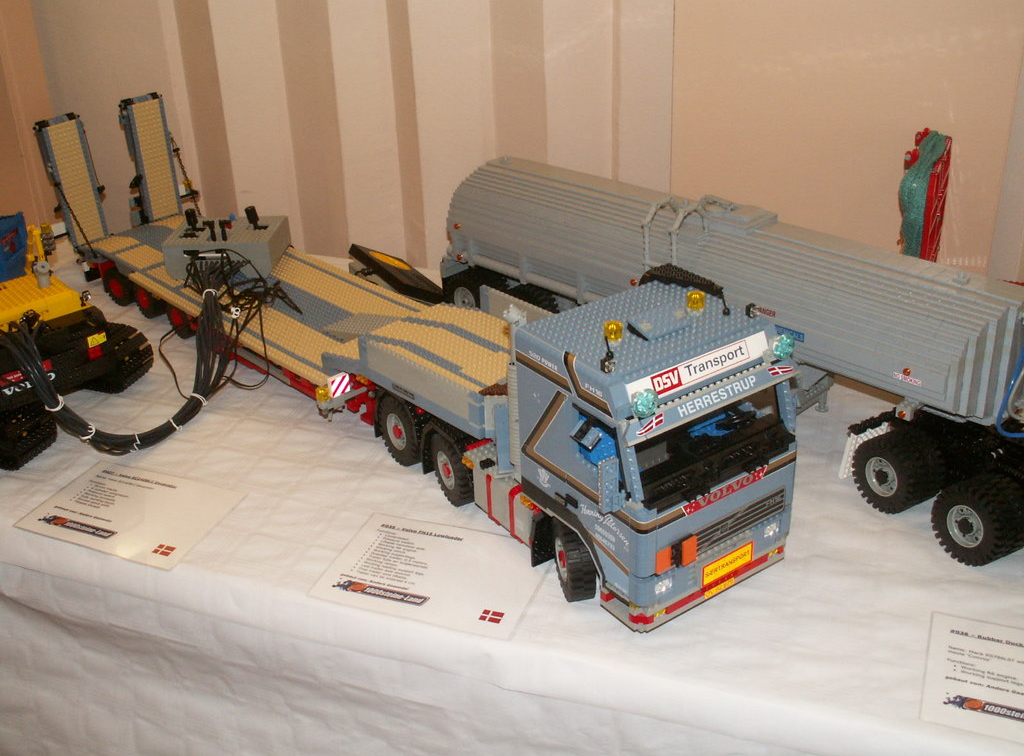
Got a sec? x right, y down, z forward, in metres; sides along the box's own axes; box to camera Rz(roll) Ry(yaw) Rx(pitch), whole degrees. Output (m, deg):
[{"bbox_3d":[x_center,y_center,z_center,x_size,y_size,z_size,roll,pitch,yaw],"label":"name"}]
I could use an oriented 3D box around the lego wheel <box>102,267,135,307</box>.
[{"bbox_3d":[-0.617,-0.147,1.739,0.061,0.061,0.026,17,34,32],"label":"lego wheel"}]

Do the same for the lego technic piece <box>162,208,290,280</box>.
[{"bbox_3d":[-0.426,-0.214,1.638,0.160,0.093,0.108,0,29,5],"label":"lego technic piece"}]

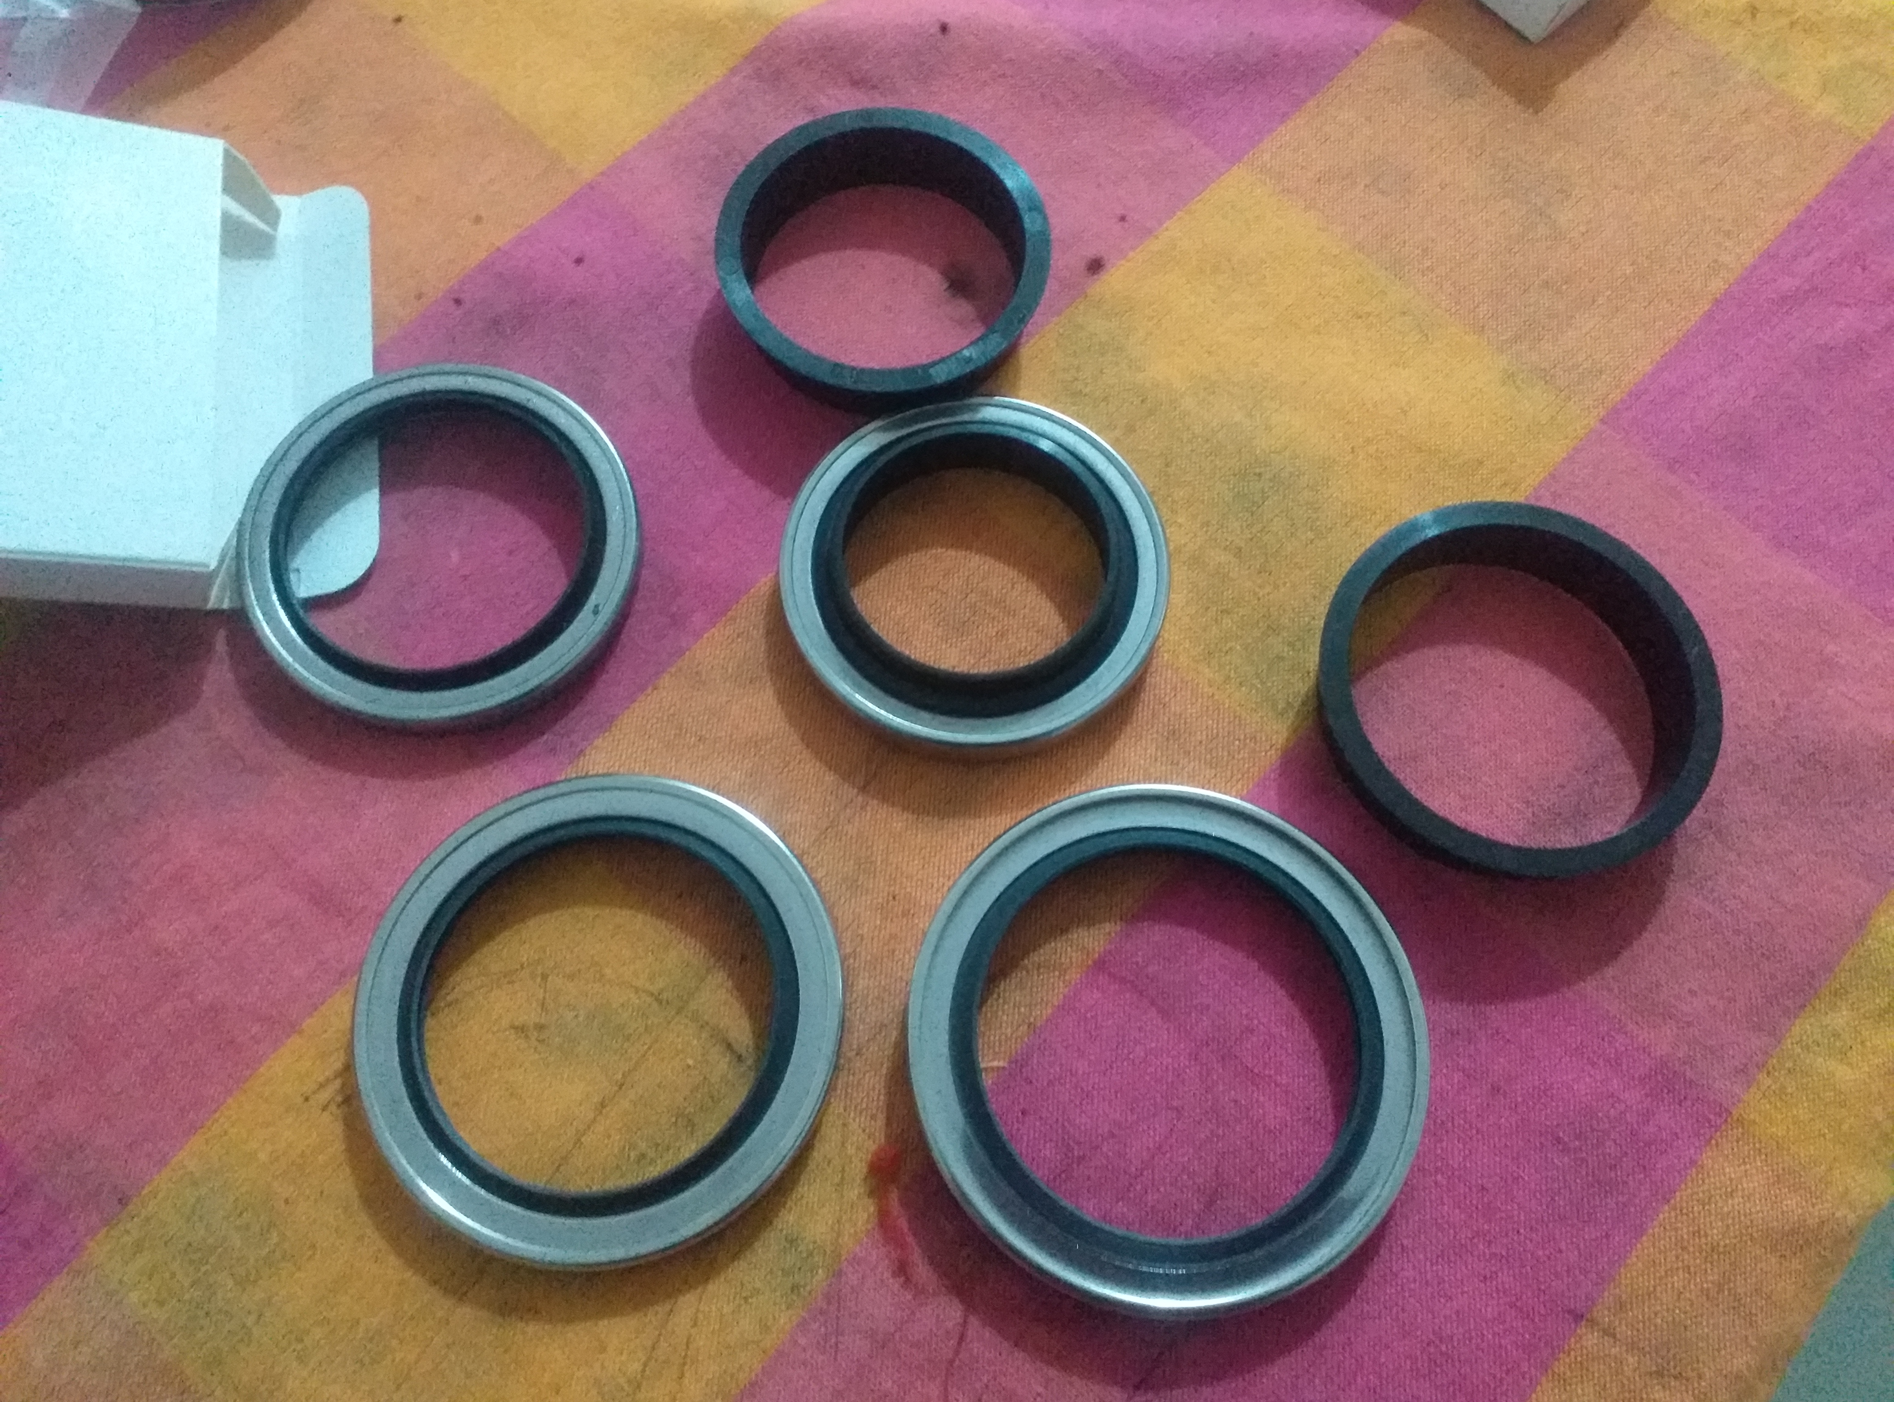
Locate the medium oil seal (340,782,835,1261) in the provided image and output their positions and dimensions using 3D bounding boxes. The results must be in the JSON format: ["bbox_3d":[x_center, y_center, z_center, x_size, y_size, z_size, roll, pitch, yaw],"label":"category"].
[{"bbox_3d":[-0.057,0.051,0.236,0.077,0.011,0.077,0,70,-1],"label":"medium oil seal"}]

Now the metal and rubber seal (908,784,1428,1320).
[{"bbox_3d":[0.035,0.056,0.236,0.084,0.011,0.084,0,70,-1],"label":"metal and rubber seal"}]

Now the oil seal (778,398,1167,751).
[{"bbox_3d":[0.005,-0.024,0.261,0.070,0.015,0.070,0,70,-1],"label":"oil seal"}]

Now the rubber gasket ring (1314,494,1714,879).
[{"bbox_3d":[0.100,-0.001,0.255,0.070,0.015,0.070,0,70,-1],"label":"rubber gasket ring"}]

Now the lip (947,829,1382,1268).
[{"bbox_3d":[0.035,0.056,0.234,0.070,0.007,0.070,0,70,-1],"label":"lip"}]

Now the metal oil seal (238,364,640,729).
[{"bbox_3d":[-0.092,-0.029,0.263,0.071,0.011,0.071,1,70,-4],"label":"metal oil seal"}]

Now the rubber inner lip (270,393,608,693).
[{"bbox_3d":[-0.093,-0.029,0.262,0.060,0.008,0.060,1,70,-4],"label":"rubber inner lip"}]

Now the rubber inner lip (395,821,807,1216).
[{"bbox_3d":[-0.057,0.051,0.234,0.064,0.007,0.064,0,70,-1],"label":"rubber inner lip"}]

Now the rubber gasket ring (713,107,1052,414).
[{"bbox_3d":[-0.012,-0.086,0.283,0.065,0.015,0.065,0,70,-1],"label":"rubber gasket ring"}]

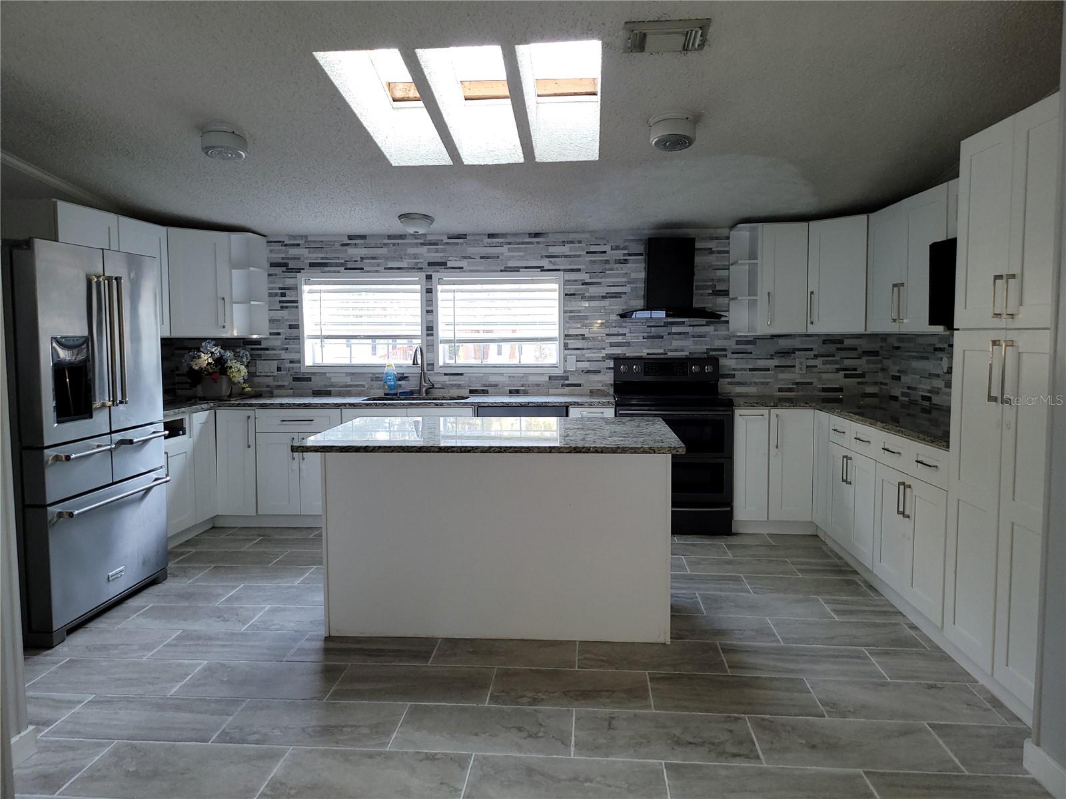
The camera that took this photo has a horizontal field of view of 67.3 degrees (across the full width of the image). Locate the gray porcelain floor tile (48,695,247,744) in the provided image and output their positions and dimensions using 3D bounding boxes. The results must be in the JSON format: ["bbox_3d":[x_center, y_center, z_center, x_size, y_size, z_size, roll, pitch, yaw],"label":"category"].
[{"bbox_3d":[-1.363,1.134,2.844,0.601,0.010,0.322,0,5,5],"label":"gray porcelain floor tile"}]

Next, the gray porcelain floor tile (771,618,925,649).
[{"bbox_3d":[1.415,1.065,3.638,0.610,0.010,0.327,0,5,5],"label":"gray porcelain floor tile"}]

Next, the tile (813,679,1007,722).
[{"bbox_3d":[1.377,1.131,3.000,0.612,0.010,0.321,0,5,5],"label":"tile"}]

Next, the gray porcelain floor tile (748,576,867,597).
[{"bbox_3d":[1.442,0.992,4.226,0.601,0.010,0.322,0,5,5],"label":"gray porcelain floor tile"}]

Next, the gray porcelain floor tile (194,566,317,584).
[{"bbox_3d":[-1.587,1.005,4.551,0.612,0.010,0.321,0,5,5],"label":"gray porcelain floor tile"}]

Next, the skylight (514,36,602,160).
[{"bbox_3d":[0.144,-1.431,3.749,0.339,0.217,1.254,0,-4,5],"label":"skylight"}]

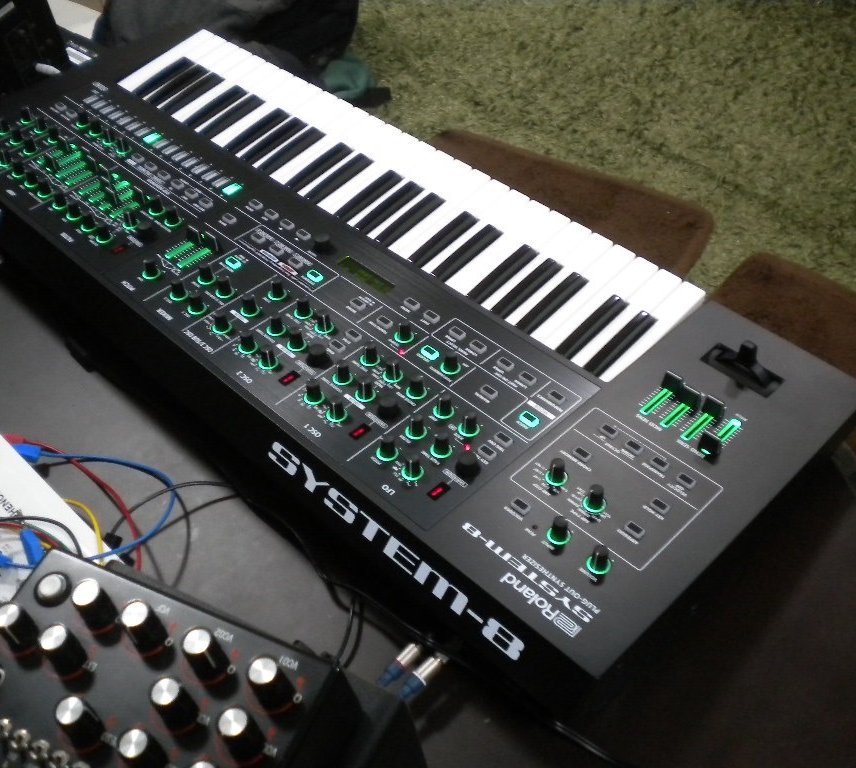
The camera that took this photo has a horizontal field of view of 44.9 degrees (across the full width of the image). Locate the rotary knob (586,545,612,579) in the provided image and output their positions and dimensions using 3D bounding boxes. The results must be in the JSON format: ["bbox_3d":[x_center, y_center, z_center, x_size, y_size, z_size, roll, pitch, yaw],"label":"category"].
[{"bbox_3d":[0.109,0.111,0.658,0.015,0.015,0.015,-1,45,1],"label":"rotary knob"}]

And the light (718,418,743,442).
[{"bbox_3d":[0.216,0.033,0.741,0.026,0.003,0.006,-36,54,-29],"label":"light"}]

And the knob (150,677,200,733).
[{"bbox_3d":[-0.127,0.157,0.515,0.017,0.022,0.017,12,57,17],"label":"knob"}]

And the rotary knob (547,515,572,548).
[{"bbox_3d":[0.088,0.096,0.688,0.015,0.017,0.015,-1,45,1],"label":"rotary knob"}]

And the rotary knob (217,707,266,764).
[{"bbox_3d":[-0.093,0.176,0.517,0.019,0.025,0.019,-5,50,6],"label":"rotary knob"}]

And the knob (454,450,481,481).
[{"bbox_3d":[0.029,0.056,0.732,0.018,0.013,0.018,-1,45,1],"label":"knob"}]

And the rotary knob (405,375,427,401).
[{"bbox_3d":[-0.009,0.001,0.786,0.015,0.017,0.015,-1,45,1],"label":"rotary knob"}]

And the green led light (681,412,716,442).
[{"bbox_3d":[0.199,0.030,0.760,0.007,0.003,0.035,35,55,31],"label":"green led light"}]

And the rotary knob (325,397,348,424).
[{"bbox_3d":[-0.067,0.018,0.755,0.015,0.015,0.015,-1,45,1],"label":"rotary knob"}]

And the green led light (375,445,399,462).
[{"bbox_3d":[-0.029,0.049,0.748,0.016,0.003,0.016,-1,45,1],"label":"green led light"}]

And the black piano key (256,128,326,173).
[{"bbox_3d":[-0.131,-0.228,1.004,0.011,0.012,0.080,35,64,31],"label":"black piano key"}]

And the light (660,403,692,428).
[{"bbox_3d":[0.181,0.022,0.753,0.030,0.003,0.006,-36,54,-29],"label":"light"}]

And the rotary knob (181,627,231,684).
[{"bbox_3d":[-0.139,0.165,0.641,0.018,0.025,0.018,17,56,21],"label":"rotary knob"}]

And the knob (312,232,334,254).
[{"bbox_3d":[-0.090,-0.122,0.898,0.019,0.011,0.019,-1,45,1],"label":"knob"}]

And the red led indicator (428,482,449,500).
[{"bbox_3d":[0.008,0.073,0.708,0.014,0.002,0.007,-36,54,-29],"label":"red led indicator"}]

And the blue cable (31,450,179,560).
[{"bbox_3d":[-0.245,0.073,0.794,0.082,0.034,0.149,-31,53,-15],"label":"blue cable"}]

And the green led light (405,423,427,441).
[{"bbox_3d":[-0.008,0.034,0.742,0.016,0.003,0.016,0,45,0],"label":"green led light"}]

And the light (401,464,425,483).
[{"bbox_3d":[-0.010,0.061,0.721,0.016,0.003,0.016,-1,45,1],"label":"light"}]

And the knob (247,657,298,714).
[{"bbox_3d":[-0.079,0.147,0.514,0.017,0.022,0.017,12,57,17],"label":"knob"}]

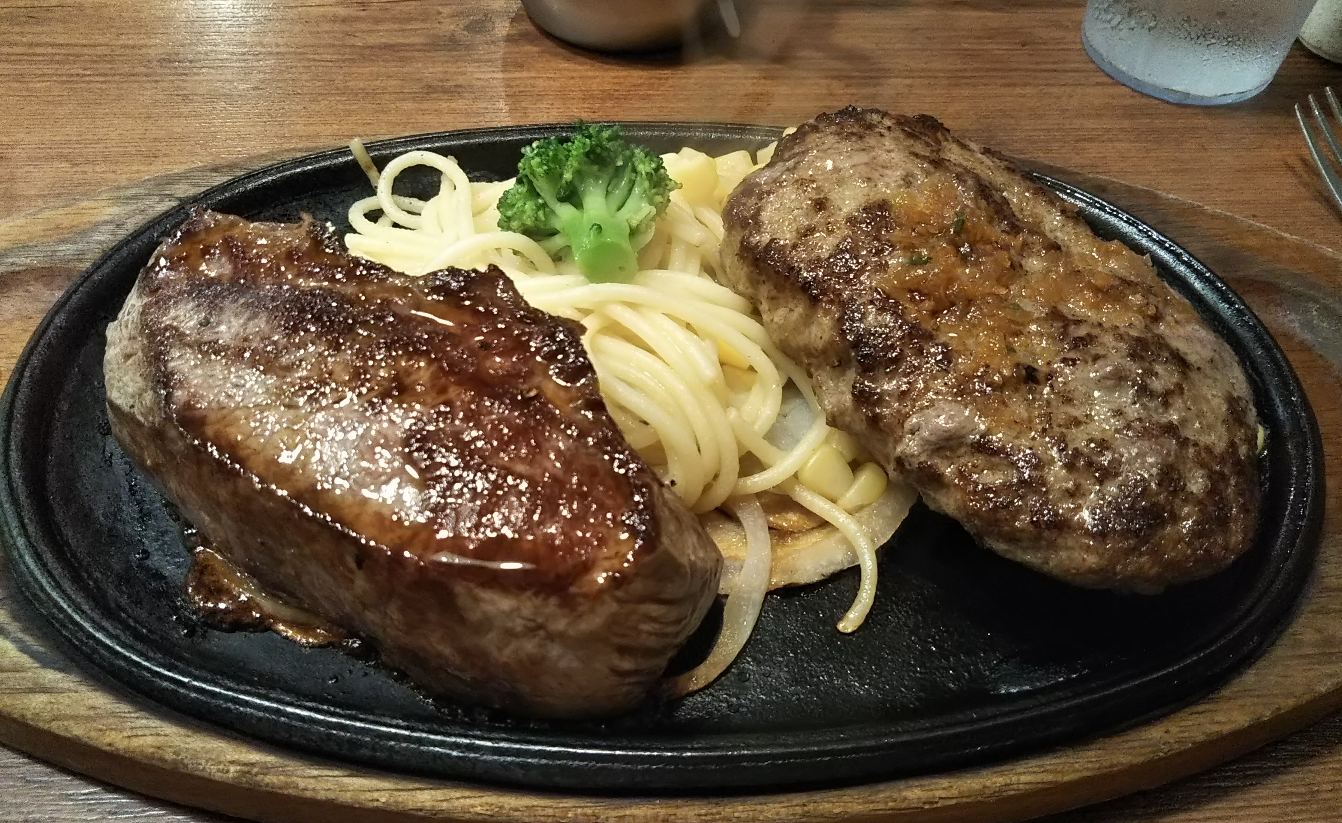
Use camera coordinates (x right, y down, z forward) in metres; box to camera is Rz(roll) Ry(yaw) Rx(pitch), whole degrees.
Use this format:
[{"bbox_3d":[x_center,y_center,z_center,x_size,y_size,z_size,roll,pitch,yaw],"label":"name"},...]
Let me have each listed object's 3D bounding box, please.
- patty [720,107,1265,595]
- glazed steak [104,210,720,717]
[{"bbox_3d":[0.062,-0.018,0.239,0.073,0.034,0.130,-27,57,-19],"label":"patty"},{"bbox_3d":[-0.052,0.006,0.222,0.134,0.038,0.070,31,58,22],"label":"glazed steak"}]

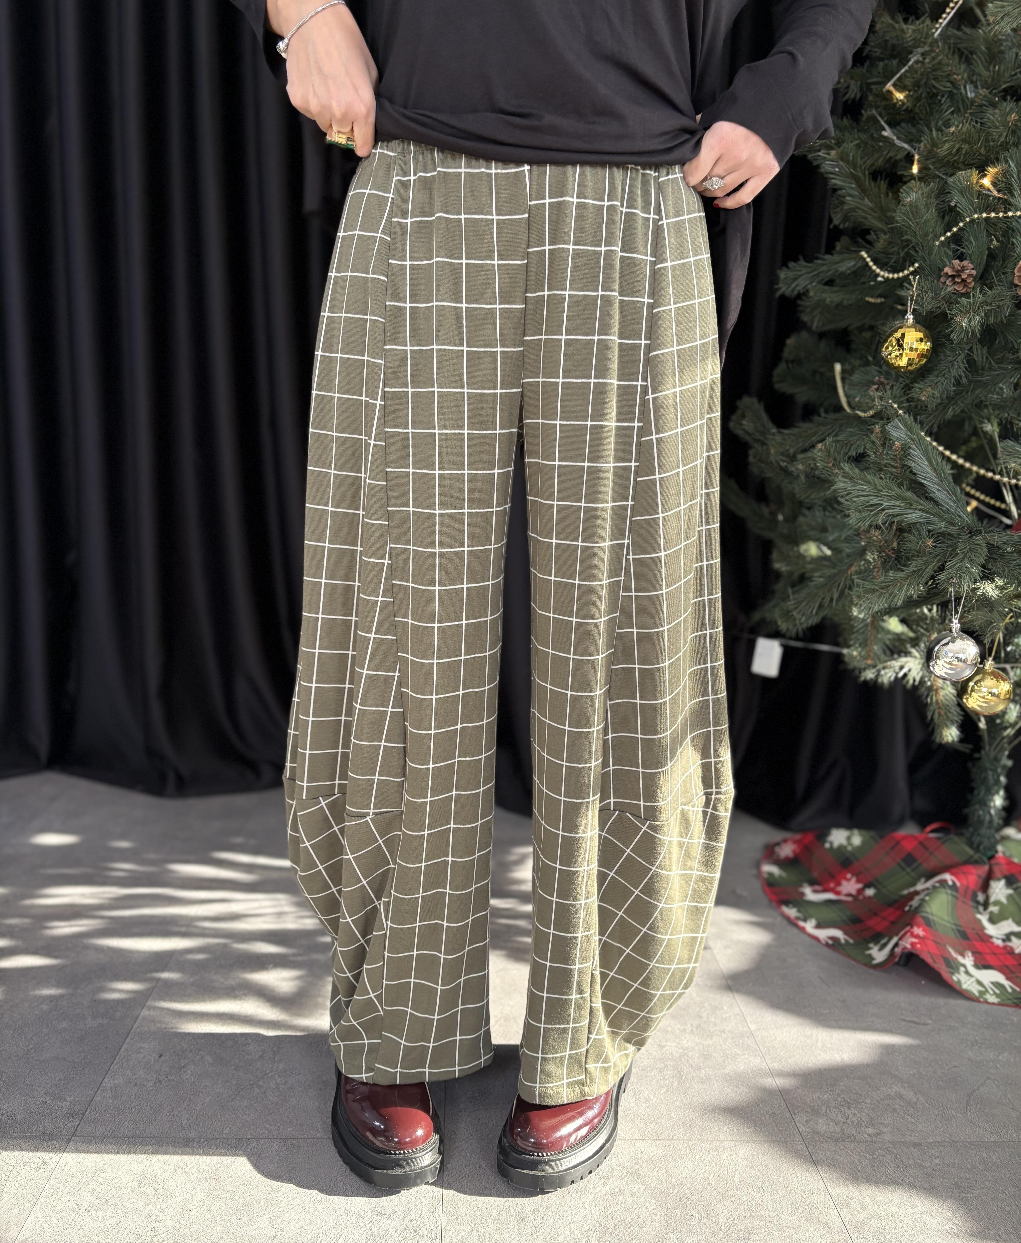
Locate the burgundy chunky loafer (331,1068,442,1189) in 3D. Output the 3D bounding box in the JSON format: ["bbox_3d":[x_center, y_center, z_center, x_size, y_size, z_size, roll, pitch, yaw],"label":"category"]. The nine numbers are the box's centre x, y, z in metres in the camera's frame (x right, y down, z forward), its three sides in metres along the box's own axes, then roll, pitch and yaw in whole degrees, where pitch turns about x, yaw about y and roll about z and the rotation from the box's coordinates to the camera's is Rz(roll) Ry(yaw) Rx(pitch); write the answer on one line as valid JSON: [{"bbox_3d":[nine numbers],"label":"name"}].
[{"bbox_3d":[-0.145,0.501,1.164,0.113,0.115,0.280,0,11,-14],"label":"burgundy chunky loafer"}]

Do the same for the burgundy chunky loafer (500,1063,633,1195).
[{"bbox_3d":[0.073,0.510,1.172,0.113,0.115,0.280,6,11,19],"label":"burgundy chunky loafer"}]

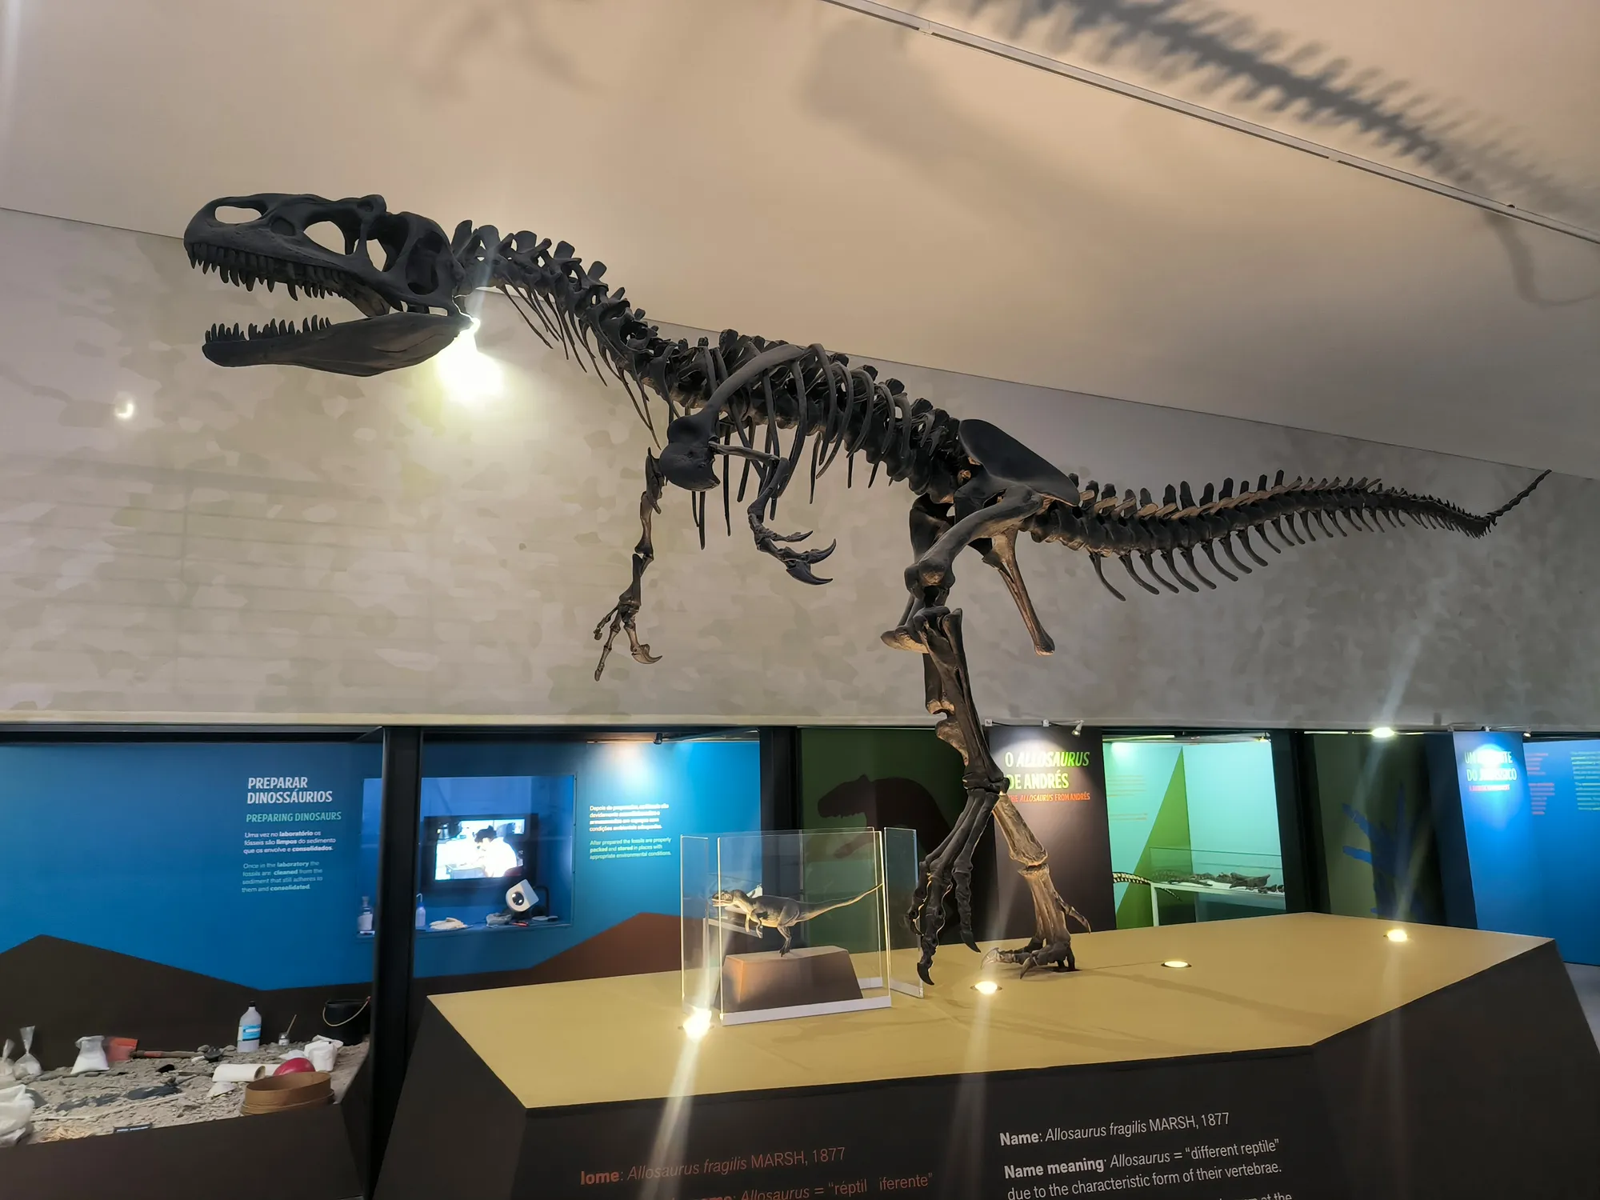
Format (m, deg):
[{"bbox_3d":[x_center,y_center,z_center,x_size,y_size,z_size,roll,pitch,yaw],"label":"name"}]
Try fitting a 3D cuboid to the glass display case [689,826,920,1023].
[{"bbox_3d":[0.011,1.015,3.550,0.730,0.530,0.370,3,-10,-23],"label":"glass display case"}]

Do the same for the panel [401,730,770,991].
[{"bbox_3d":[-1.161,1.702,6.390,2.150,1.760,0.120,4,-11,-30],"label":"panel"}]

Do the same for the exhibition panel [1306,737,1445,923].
[{"bbox_3d":[4.294,1.885,8.082,1.500,1.800,0.120,5,-11,-32],"label":"exhibition panel"}]

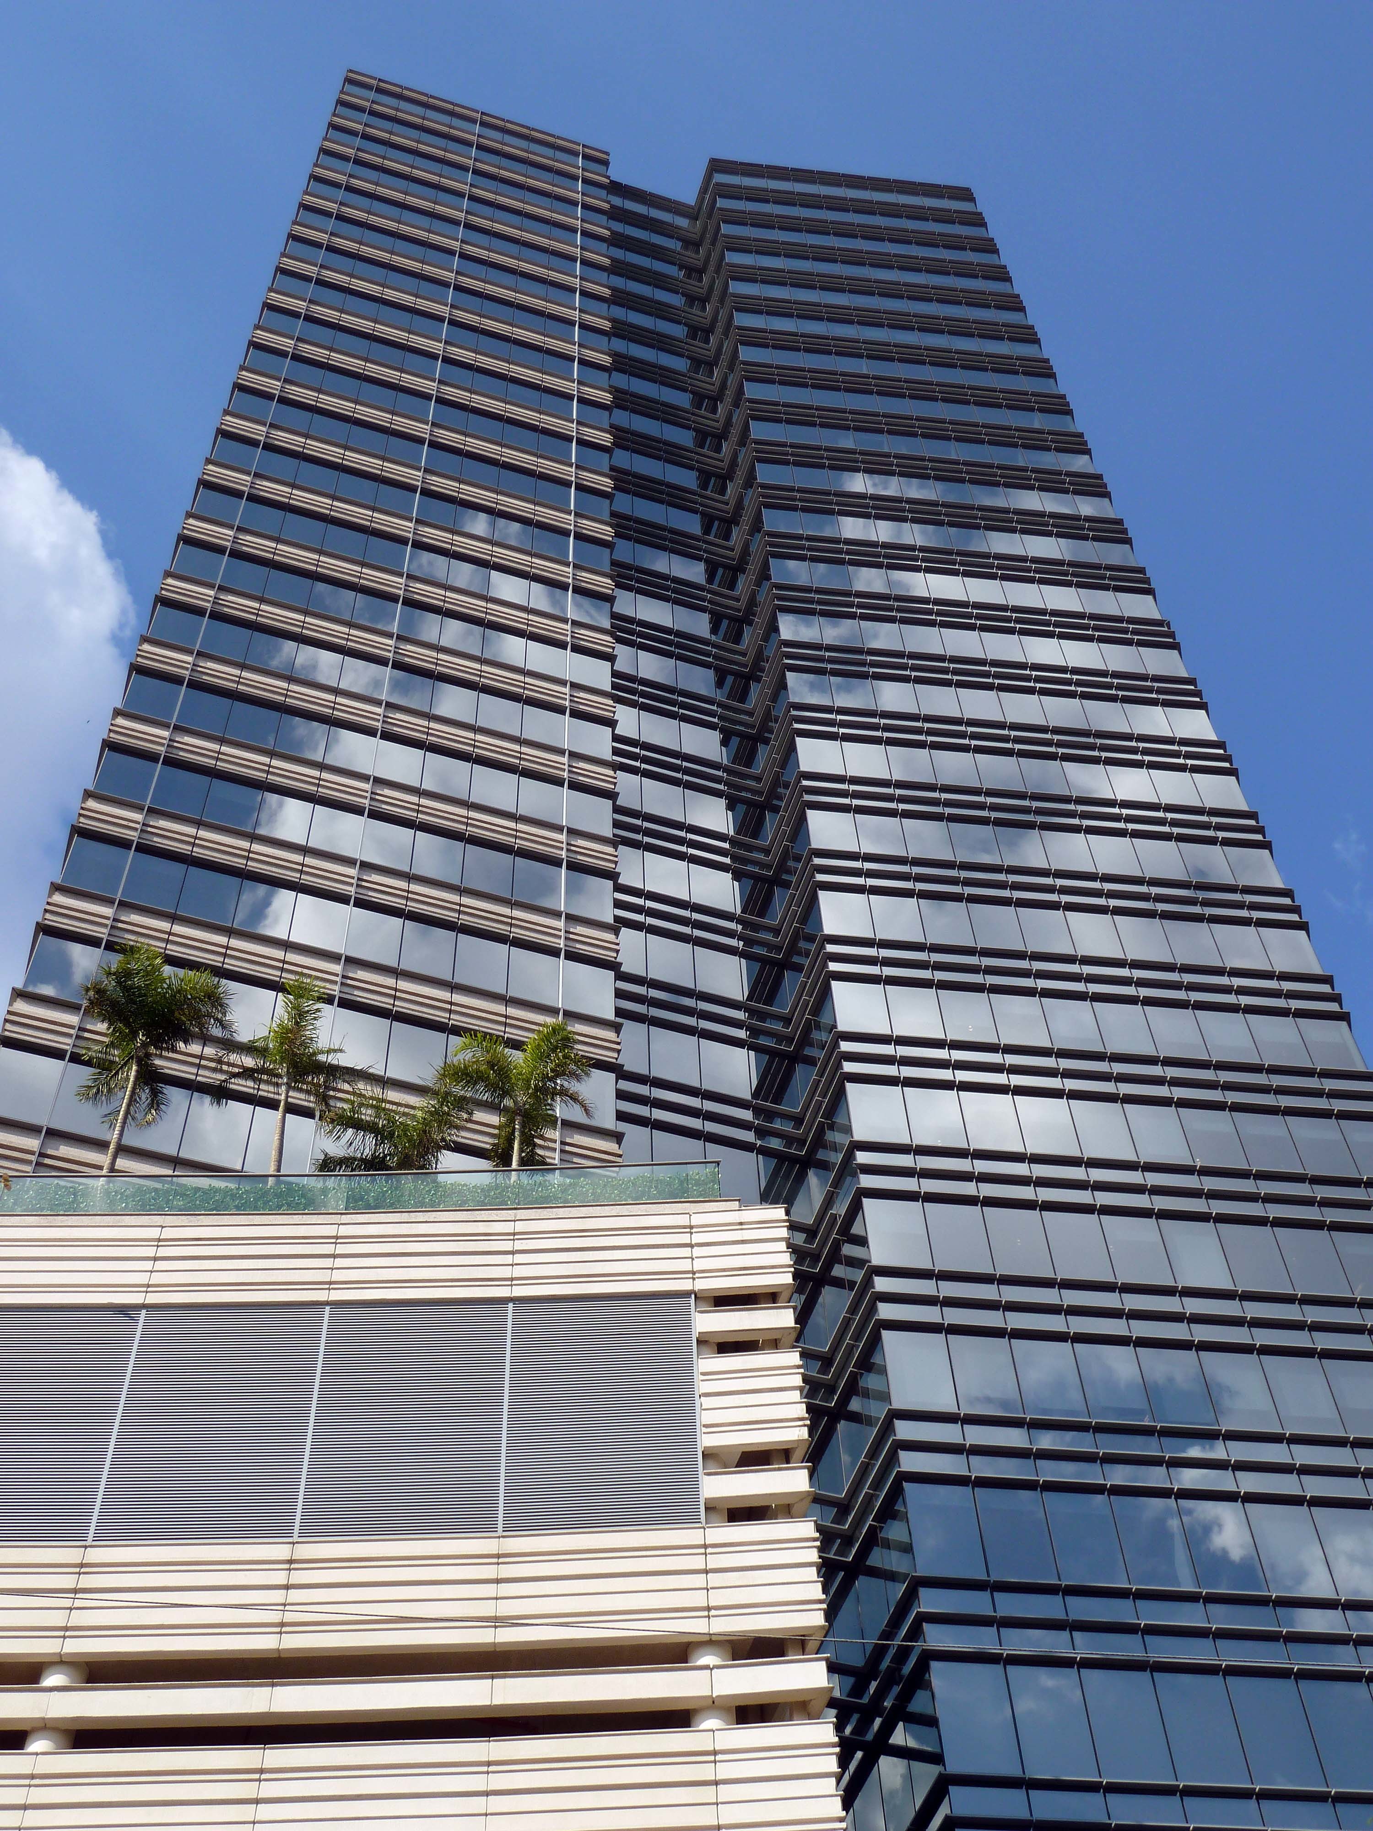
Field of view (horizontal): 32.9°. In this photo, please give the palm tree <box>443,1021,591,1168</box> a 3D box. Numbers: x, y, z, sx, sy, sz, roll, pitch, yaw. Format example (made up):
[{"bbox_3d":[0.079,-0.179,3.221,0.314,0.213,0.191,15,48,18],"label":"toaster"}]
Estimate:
[{"bbox_3d":[-2.974,3.948,41.005,2.640,4.820,2.640,-1,-56,-1],"label":"palm tree"}]

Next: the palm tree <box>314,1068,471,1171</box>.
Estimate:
[{"bbox_3d":[-5.180,4.580,40.787,2.810,3.880,2.810,-1,-56,-1],"label":"palm tree"}]

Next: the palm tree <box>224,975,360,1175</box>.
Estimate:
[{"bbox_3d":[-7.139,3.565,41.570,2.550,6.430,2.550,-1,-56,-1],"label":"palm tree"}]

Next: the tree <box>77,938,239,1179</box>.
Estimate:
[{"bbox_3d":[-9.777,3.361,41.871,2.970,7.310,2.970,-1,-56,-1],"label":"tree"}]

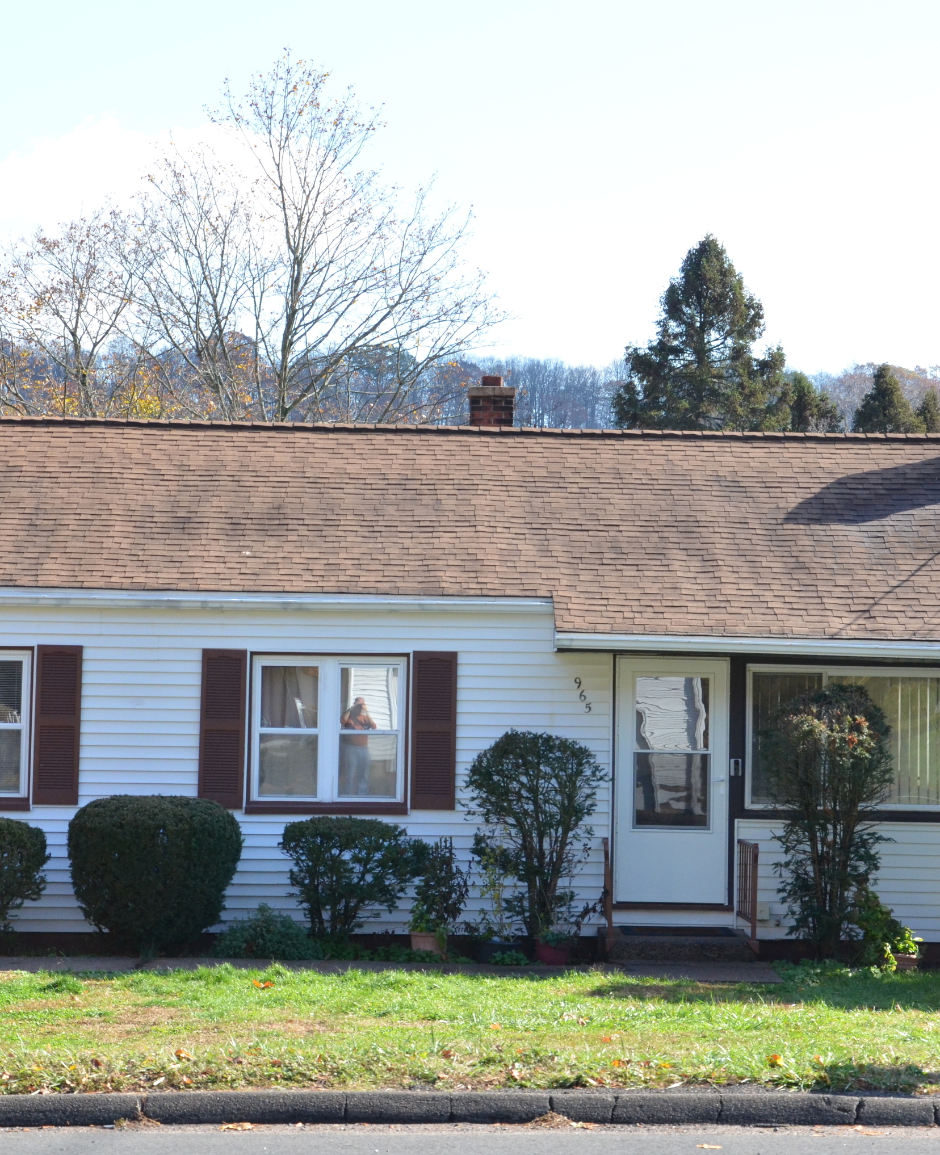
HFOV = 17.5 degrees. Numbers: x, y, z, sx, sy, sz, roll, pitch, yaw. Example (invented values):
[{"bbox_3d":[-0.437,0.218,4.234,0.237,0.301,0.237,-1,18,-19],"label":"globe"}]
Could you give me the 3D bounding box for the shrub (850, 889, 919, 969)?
[{"bbox_3d":[3.367,2.845,24.679,0.533,0.615,0.580,1,-3,-2],"label":"shrub"}]

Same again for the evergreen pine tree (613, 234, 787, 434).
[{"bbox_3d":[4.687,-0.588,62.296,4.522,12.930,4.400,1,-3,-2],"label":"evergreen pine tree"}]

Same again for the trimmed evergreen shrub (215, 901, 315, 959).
[{"bbox_3d":[-1.652,2.841,24.558,0.812,0.421,0.700,1,-3,-2],"label":"trimmed evergreen shrub"}]

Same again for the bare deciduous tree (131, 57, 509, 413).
[{"bbox_3d":[-2.835,-2.060,55.080,6.615,14.986,6.400,1,-3,-2],"label":"bare deciduous tree"}]

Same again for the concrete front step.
[{"bbox_3d":[1.657,2.947,24.503,1.173,0.195,1.080,1,-3,-2],"label":"concrete front step"}]

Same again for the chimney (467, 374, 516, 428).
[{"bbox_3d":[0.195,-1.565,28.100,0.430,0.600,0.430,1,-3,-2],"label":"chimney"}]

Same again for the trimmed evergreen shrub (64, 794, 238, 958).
[{"bbox_3d":[-2.464,2.338,23.800,1.340,1.240,1.200,1,-3,-2],"label":"trimmed evergreen shrub"}]

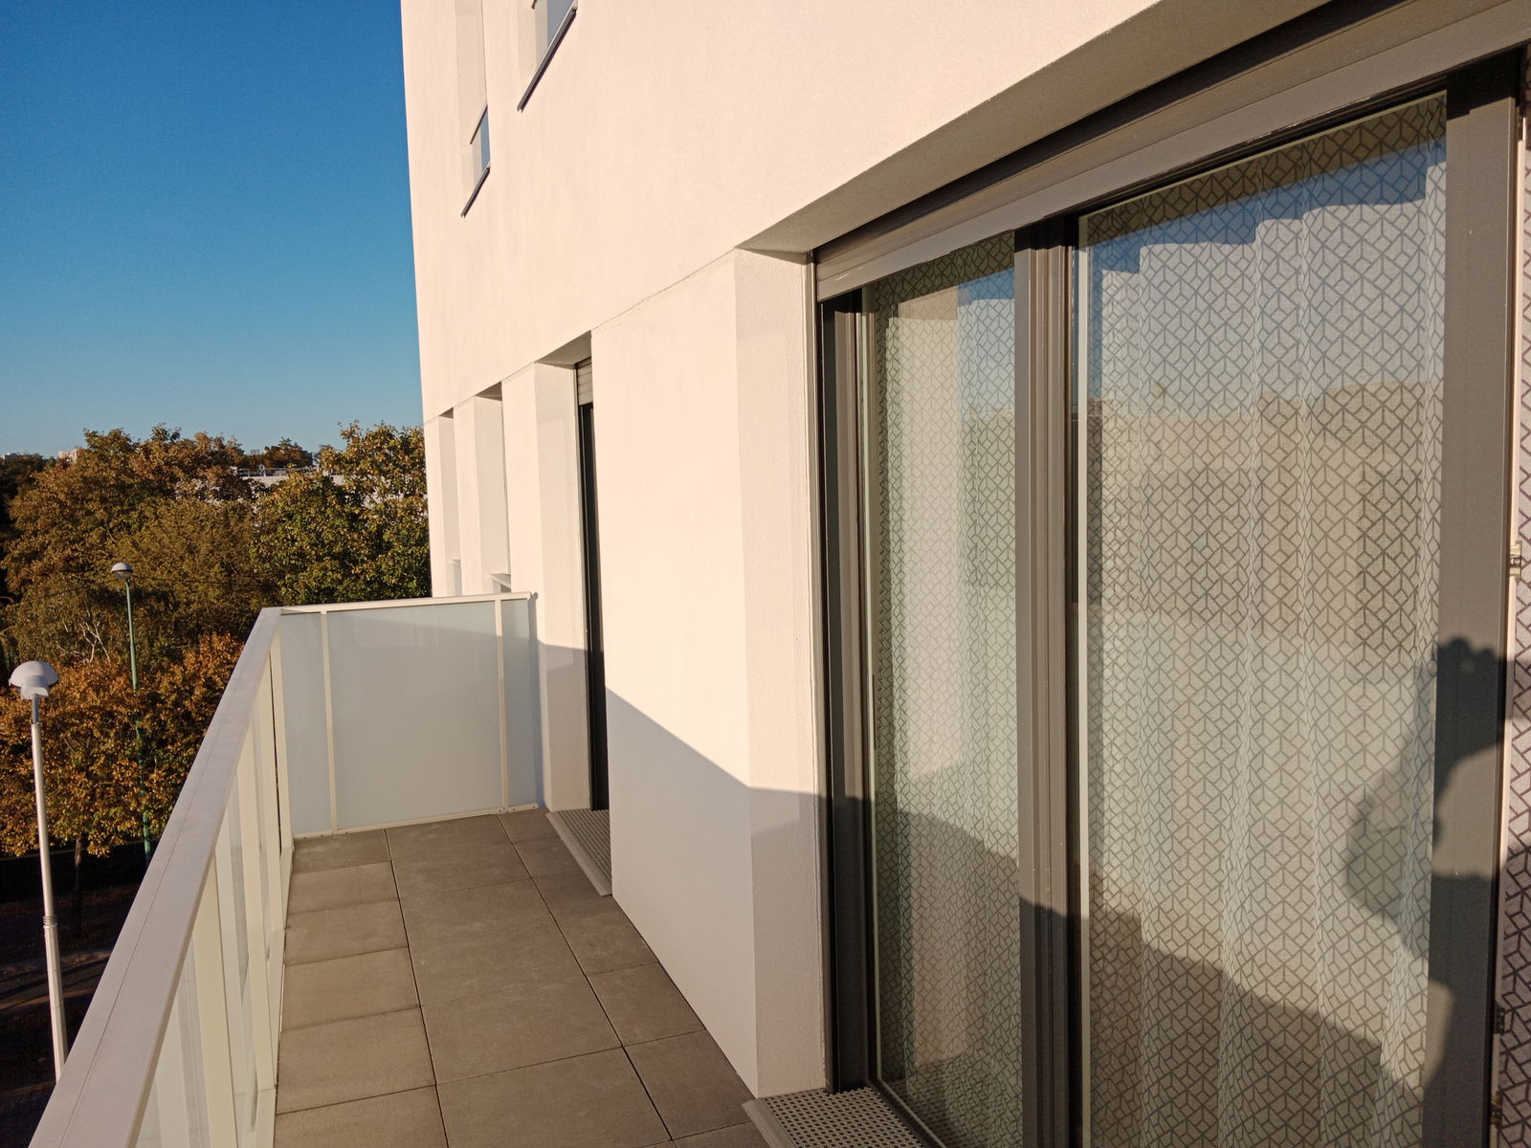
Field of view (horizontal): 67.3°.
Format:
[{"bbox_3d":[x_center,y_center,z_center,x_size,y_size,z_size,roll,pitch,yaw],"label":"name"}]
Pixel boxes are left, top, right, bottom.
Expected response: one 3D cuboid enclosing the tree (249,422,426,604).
[{"bbox_3d":[-11.407,1.358,33.304,7.500,11.460,7.500,-3,5,-21],"label":"tree"}]

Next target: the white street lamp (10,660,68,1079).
[{"bbox_3d":[-7.845,4.880,12.842,0.460,7.900,0.580,-4,6,-28],"label":"white street lamp"}]

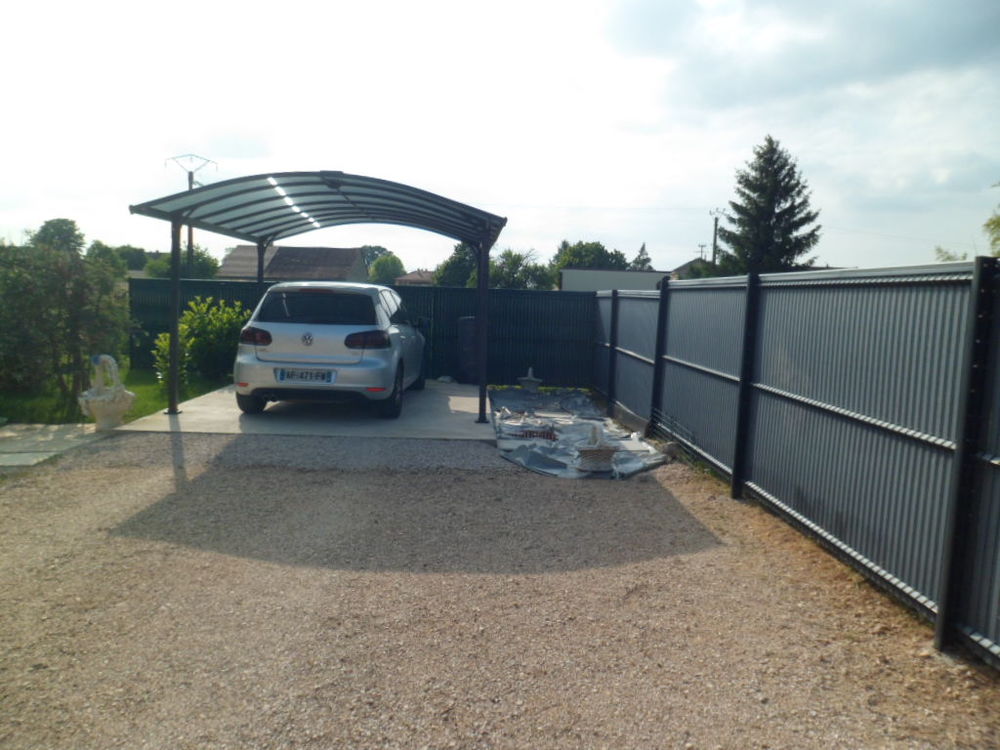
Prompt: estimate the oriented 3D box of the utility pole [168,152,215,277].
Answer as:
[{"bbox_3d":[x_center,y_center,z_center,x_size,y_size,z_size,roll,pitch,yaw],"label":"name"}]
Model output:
[{"bbox_3d":[-18.296,-8.396,44.646,3.100,9.196,0.400,1,6,-3],"label":"utility pole"}]

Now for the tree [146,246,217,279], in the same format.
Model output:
[{"bbox_3d":[-15.703,-4.629,37.098,3.700,3.395,3.400,1,6,-3],"label":"tree"}]

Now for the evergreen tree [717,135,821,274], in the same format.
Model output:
[{"bbox_3d":[14.692,-7.981,42.048,5.800,10.675,5.800,1,6,-3],"label":"evergreen tree"}]

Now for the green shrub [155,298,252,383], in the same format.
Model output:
[{"bbox_3d":[-4.269,-0.515,10.837,1.420,1.228,1.150,1,6,-3],"label":"green shrub"}]

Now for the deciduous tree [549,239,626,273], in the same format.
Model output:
[{"bbox_3d":[9.599,-10.687,81.804,8.400,7.610,7.500,1,6,-3],"label":"deciduous tree"}]

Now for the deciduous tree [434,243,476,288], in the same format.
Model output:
[{"bbox_3d":[-2.401,-5.233,41.618,3.000,4.382,2.900,1,6,-3],"label":"deciduous tree"}]

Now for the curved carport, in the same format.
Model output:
[{"bbox_3d":[-1.831,-0.953,9.716,3.620,2.460,5.000,1,6,-3],"label":"curved carport"}]

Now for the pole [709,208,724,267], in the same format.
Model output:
[{"bbox_3d":[15.384,-7.903,54.161,1.150,8.068,0.350,1,6,-3],"label":"pole"}]

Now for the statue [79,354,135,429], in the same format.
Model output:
[{"bbox_3d":[-3.669,0.164,7.021,0.520,0.694,0.450,1,6,-3],"label":"statue"}]

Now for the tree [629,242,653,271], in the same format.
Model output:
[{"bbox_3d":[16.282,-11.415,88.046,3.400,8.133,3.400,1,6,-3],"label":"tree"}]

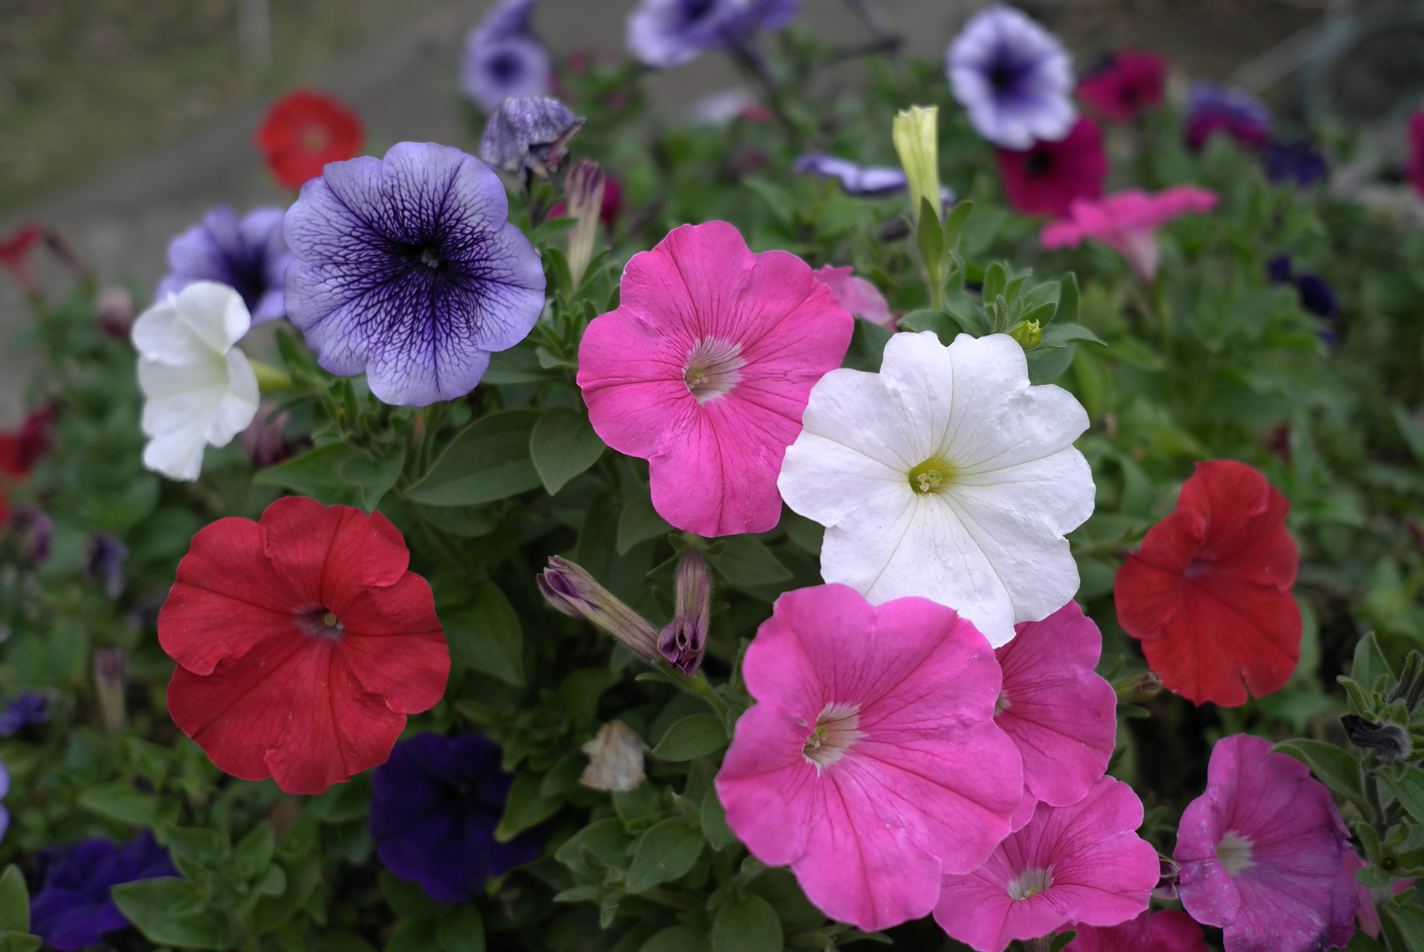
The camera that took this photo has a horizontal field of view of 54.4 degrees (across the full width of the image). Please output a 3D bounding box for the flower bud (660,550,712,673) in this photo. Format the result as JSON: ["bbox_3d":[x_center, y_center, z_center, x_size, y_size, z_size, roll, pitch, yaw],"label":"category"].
[{"bbox_3d":[-0.007,0.037,0.383,0.013,0.013,0.035,0,69,0],"label":"flower bud"}]

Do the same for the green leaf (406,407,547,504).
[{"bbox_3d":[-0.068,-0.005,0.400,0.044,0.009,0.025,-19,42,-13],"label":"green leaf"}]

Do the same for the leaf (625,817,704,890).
[{"bbox_3d":[-0.013,0.108,0.395,0.020,0.008,0.032,41,75,14],"label":"leaf"}]

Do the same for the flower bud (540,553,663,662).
[{"bbox_3d":[-0.031,0.036,0.375,0.041,0.014,0.014,38,0,-12],"label":"flower bud"}]

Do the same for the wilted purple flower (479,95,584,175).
[{"bbox_3d":[-0.060,-0.113,0.460,0.036,0.029,0.030,5,30,5],"label":"wilted purple flower"}]

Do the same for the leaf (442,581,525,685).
[{"bbox_3d":[-0.068,0.046,0.410,0.023,0.007,0.038,-32,67,-8],"label":"leaf"}]

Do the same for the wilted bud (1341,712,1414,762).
[{"bbox_3d":[0.180,0.071,0.375,0.020,0.012,0.011,13,21,-18],"label":"wilted bud"}]

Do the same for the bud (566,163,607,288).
[{"bbox_3d":[-0.045,-0.089,0.485,0.013,0.044,0.013,2,15,-6],"label":"bud"}]

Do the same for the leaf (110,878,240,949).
[{"bbox_3d":[-0.174,0.142,0.450,0.041,0.010,0.022,-17,38,-13],"label":"leaf"}]

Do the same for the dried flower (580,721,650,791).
[{"bbox_3d":[-0.029,0.082,0.405,0.019,0.018,0.016,2,7,0],"label":"dried flower"}]

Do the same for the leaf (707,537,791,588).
[{"bbox_3d":[0.009,0.025,0.412,0.031,0.008,0.018,19,55,18],"label":"leaf"}]

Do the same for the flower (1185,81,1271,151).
[{"bbox_3d":[0.346,-0.241,0.930,0.058,0.048,0.040,3,-6,6],"label":"flower"}]

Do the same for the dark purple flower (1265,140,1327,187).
[{"bbox_3d":[0.316,-0.169,0.750,0.034,0.026,0.029,14,70,18],"label":"dark purple flower"}]

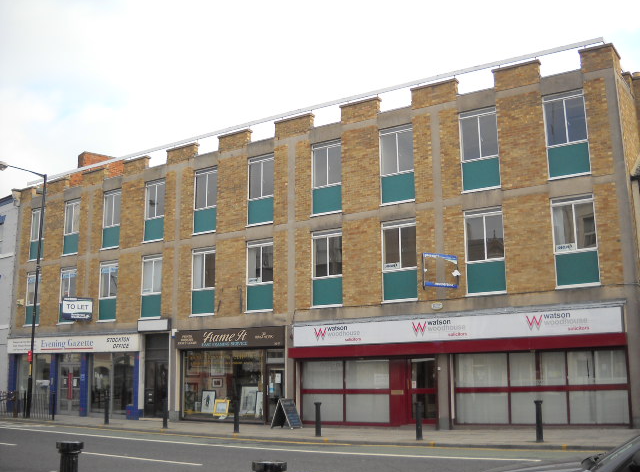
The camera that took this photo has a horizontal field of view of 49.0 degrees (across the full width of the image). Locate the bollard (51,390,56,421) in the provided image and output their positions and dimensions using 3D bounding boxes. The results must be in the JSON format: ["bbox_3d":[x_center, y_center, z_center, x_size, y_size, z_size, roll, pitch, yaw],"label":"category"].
[{"bbox_3d":[-9.522,6.086,25.124,0.160,1.000,0.160,-8,-14,33],"label":"bollard"}]

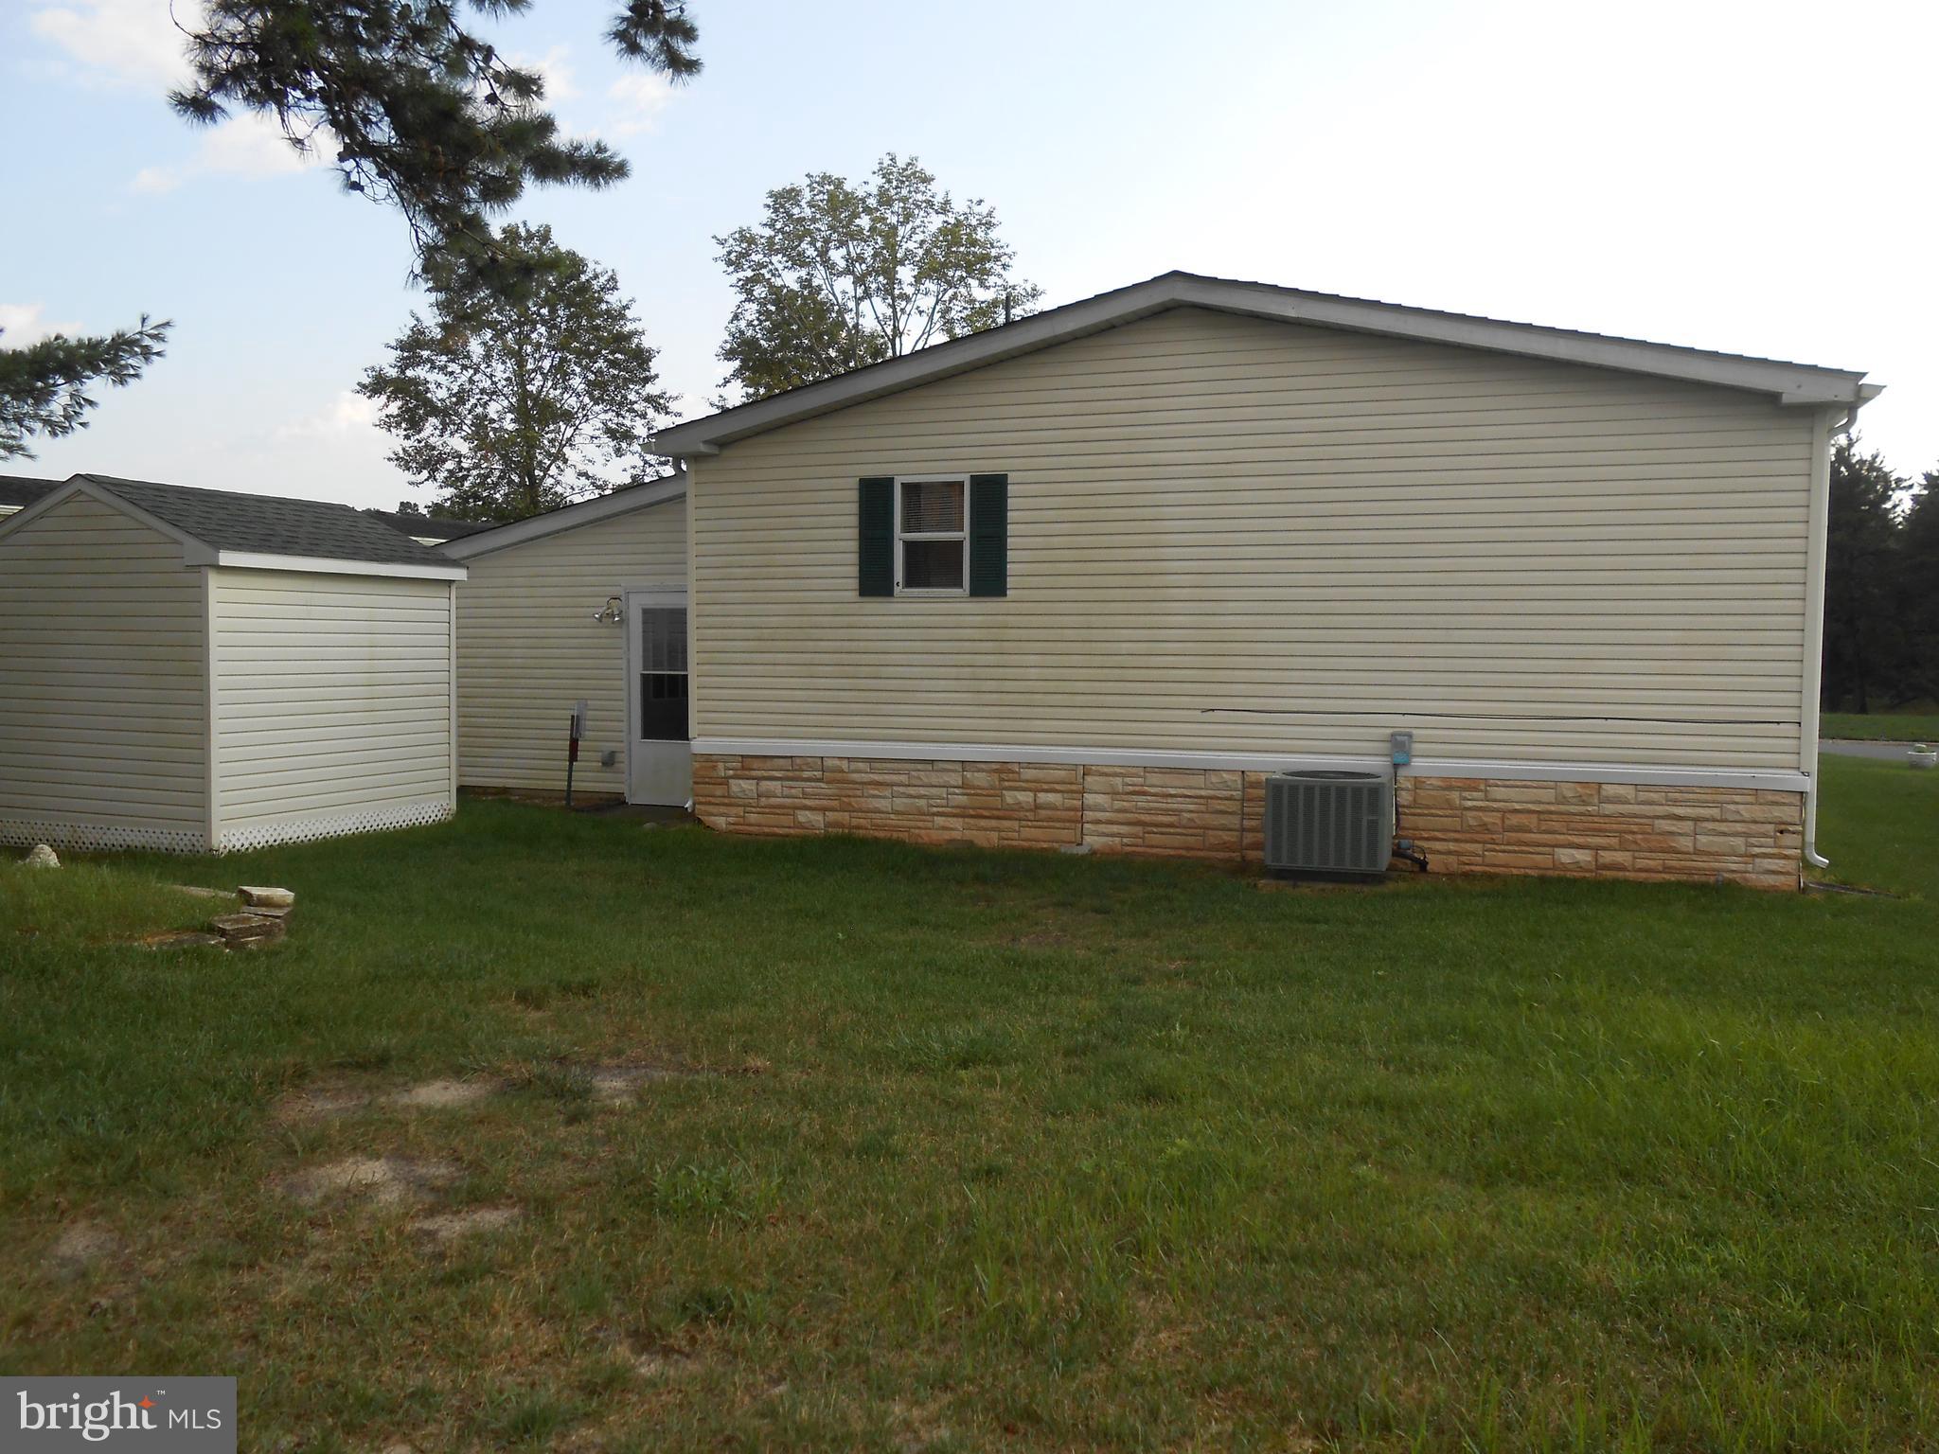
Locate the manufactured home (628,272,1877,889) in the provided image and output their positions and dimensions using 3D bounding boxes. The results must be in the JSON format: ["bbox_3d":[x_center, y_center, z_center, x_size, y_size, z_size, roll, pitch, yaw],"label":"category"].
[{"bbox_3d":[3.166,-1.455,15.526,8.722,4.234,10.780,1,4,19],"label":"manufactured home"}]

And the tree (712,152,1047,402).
[{"bbox_3d":[-1.938,-6.291,31.386,7.200,11.853,7.200,0,4,0],"label":"tree"}]

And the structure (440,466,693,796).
[{"bbox_3d":[-3.248,-0.983,16.025,3.920,3.185,4.410,1,4,19],"label":"structure"}]

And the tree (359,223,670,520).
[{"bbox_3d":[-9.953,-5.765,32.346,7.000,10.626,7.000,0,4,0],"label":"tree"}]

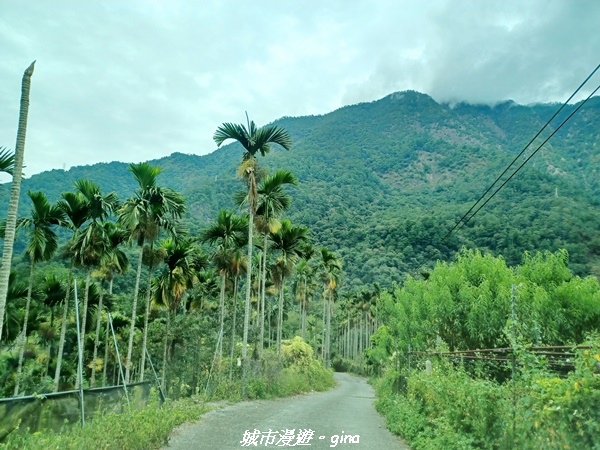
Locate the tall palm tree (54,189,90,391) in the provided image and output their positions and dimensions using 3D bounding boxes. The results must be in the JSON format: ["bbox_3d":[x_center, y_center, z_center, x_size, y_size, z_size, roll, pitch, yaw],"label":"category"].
[{"bbox_3d":[-8.701,2.353,16.500,1.700,7.720,1.700,2,-10,0],"label":"tall palm tree"}]

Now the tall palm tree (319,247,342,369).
[{"bbox_3d":[1.907,5.525,29.000,1.700,7.960,1.700,2,-10,0],"label":"tall palm tree"}]

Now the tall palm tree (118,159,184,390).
[{"bbox_3d":[-5.314,1.602,15.300,2.300,7.950,2.300,2,-10,0],"label":"tall palm tree"}]

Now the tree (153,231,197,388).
[{"bbox_3d":[-5.401,3.738,18.500,1.950,6.570,1.950,2,-10,0],"label":"tree"}]

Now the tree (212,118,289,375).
[{"bbox_3d":[-1.608,0.644,13.800,2.450,8.860,2.450,2,-10,0],"label":"tree"}]

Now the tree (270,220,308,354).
[{"bbox_3d":[-0.763,3.646,24.500,2.200,7.940,2.200,2,-10,0],"label":"tree"}]

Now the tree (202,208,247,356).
[{"bbox_3d":[-3.708,3.073,21.000,2.250,7.720,2.250,2,-10,0],"label":"tree"}]

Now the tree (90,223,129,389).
[{"bbox_3d":[-8.134,3.314,18.500,1.800,7.140,1.800,2,-10,0],"label":"tree"}]

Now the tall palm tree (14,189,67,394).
[{"bbox_3d":[-9.920,2.482,16.500,2.000,7.830,2.000,2,-10,0],"label":"tall palm tree"}]

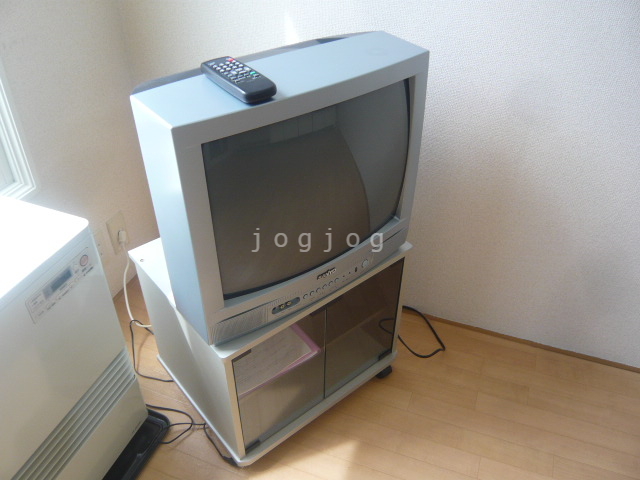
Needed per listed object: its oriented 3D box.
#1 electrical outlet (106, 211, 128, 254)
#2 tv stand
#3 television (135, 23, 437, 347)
[{"bbox_3d":[-0.614,-0.022,1.571,0.015,0.120,0.070,12,38,16],"label":"electrical outlet"},{"bbox_3d":[-0.108,0.201,1.345,0.526,0.429,0.438,-26,45,-31],"label":"tv stand"},{"bbox_3d":[-0.142,-0.184,1.125,0.544,0.450,0.475,-26,45,-31],"label":"television"}]

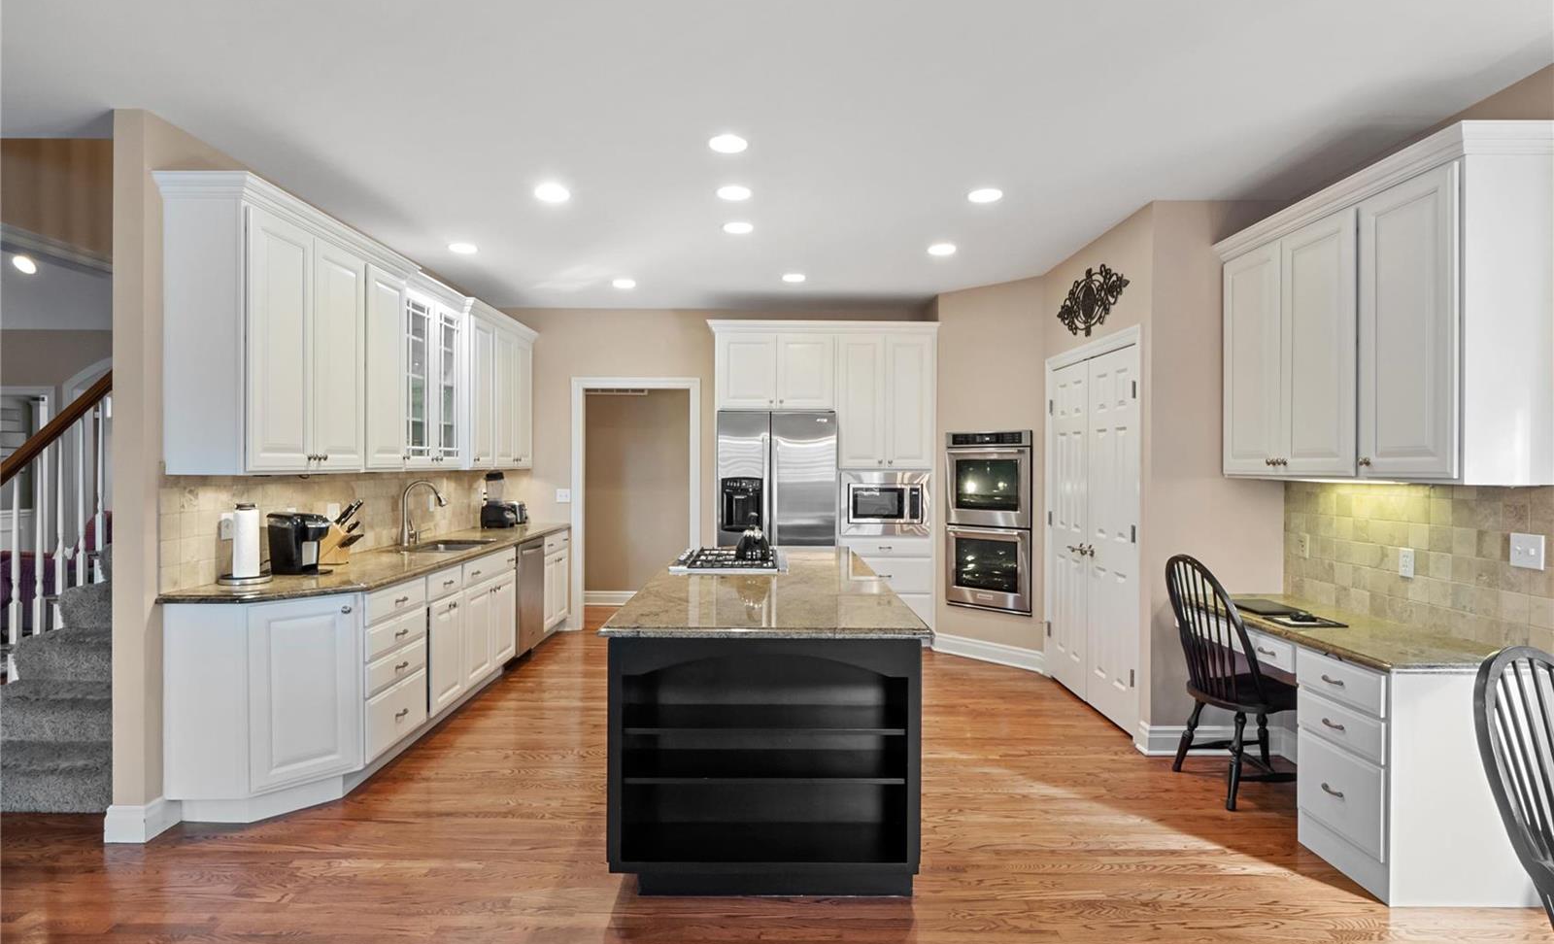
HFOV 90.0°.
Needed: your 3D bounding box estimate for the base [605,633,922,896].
[{"bbox_3d":[-0.052,0.967,3.830,1.035,0.850,2.540,0,0,0],"label":"base"}]

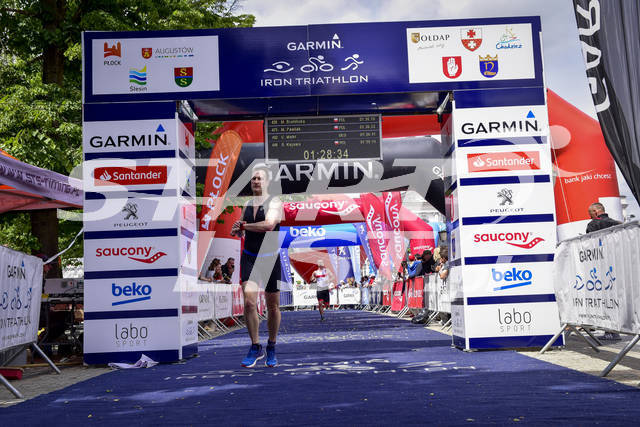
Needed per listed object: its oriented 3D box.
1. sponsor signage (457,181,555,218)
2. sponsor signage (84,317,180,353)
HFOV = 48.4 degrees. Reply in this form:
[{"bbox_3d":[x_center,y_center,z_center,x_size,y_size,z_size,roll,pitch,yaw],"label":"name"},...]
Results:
[{"bbox_3d":[1.986,-0.140,7.552,0.970,0.345,0.040,-2,-7,-1],"label":"sponsor signage"},{"bbox_3d":[-1.948,1.260,7.351,0.970,0.345,0.040,-2,-7,-1],"label":"sponsor signage"}]

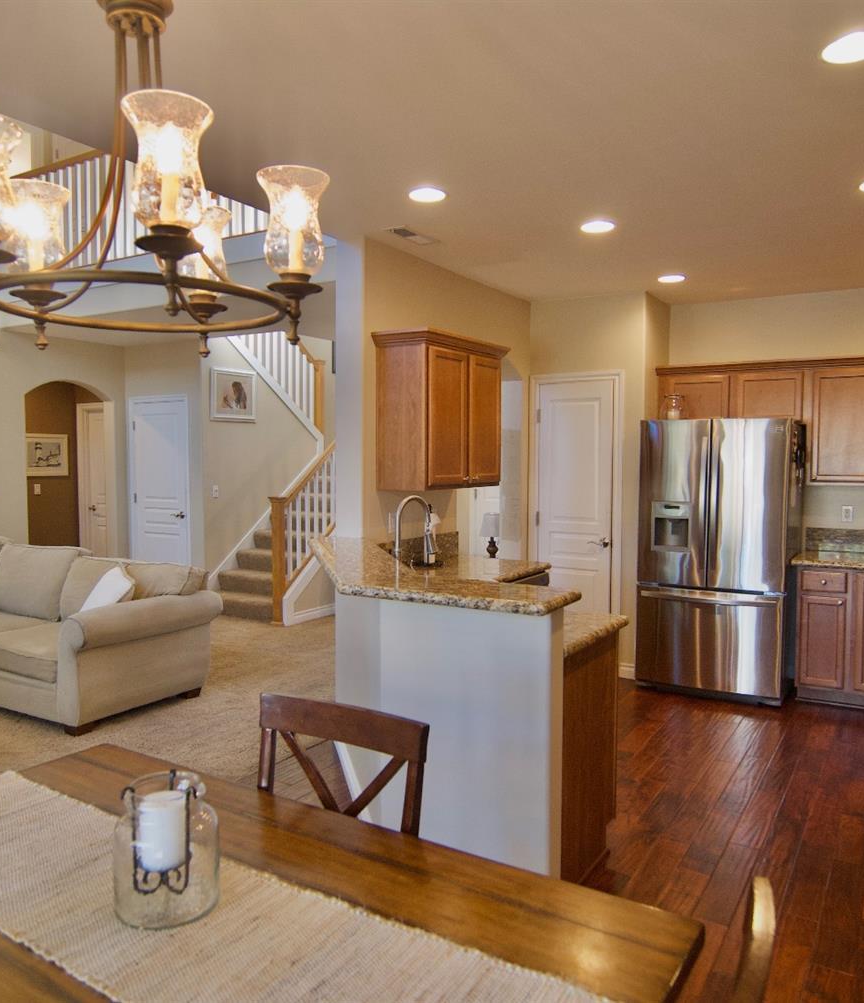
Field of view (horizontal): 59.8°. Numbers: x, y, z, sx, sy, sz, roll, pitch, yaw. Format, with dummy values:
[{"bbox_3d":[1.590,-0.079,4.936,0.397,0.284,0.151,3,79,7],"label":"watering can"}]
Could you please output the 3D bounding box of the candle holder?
[{"bbox_3d":[-0.459,0.594,1.302,0.172,0.204,0.172,0,3,0],"label":"candle holder"}]

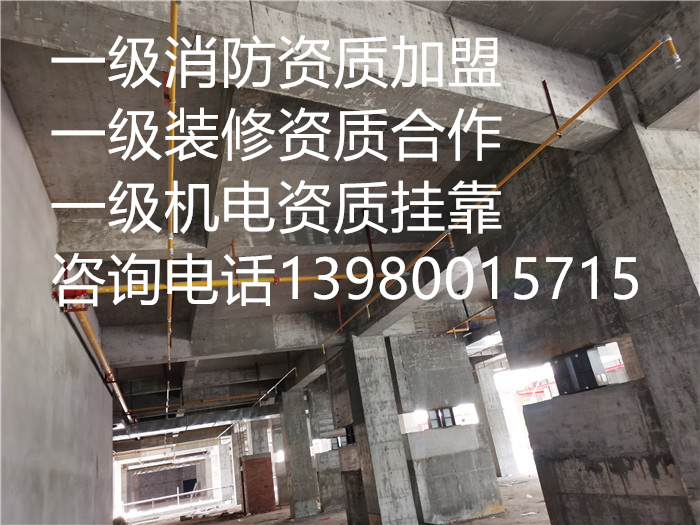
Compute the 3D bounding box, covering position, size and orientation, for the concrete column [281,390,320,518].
[{"bbox_3d":[-1.917,6.830,19.710,0.800,4.200,0.780,-2,-21,-20],"label":"concrete column"}]

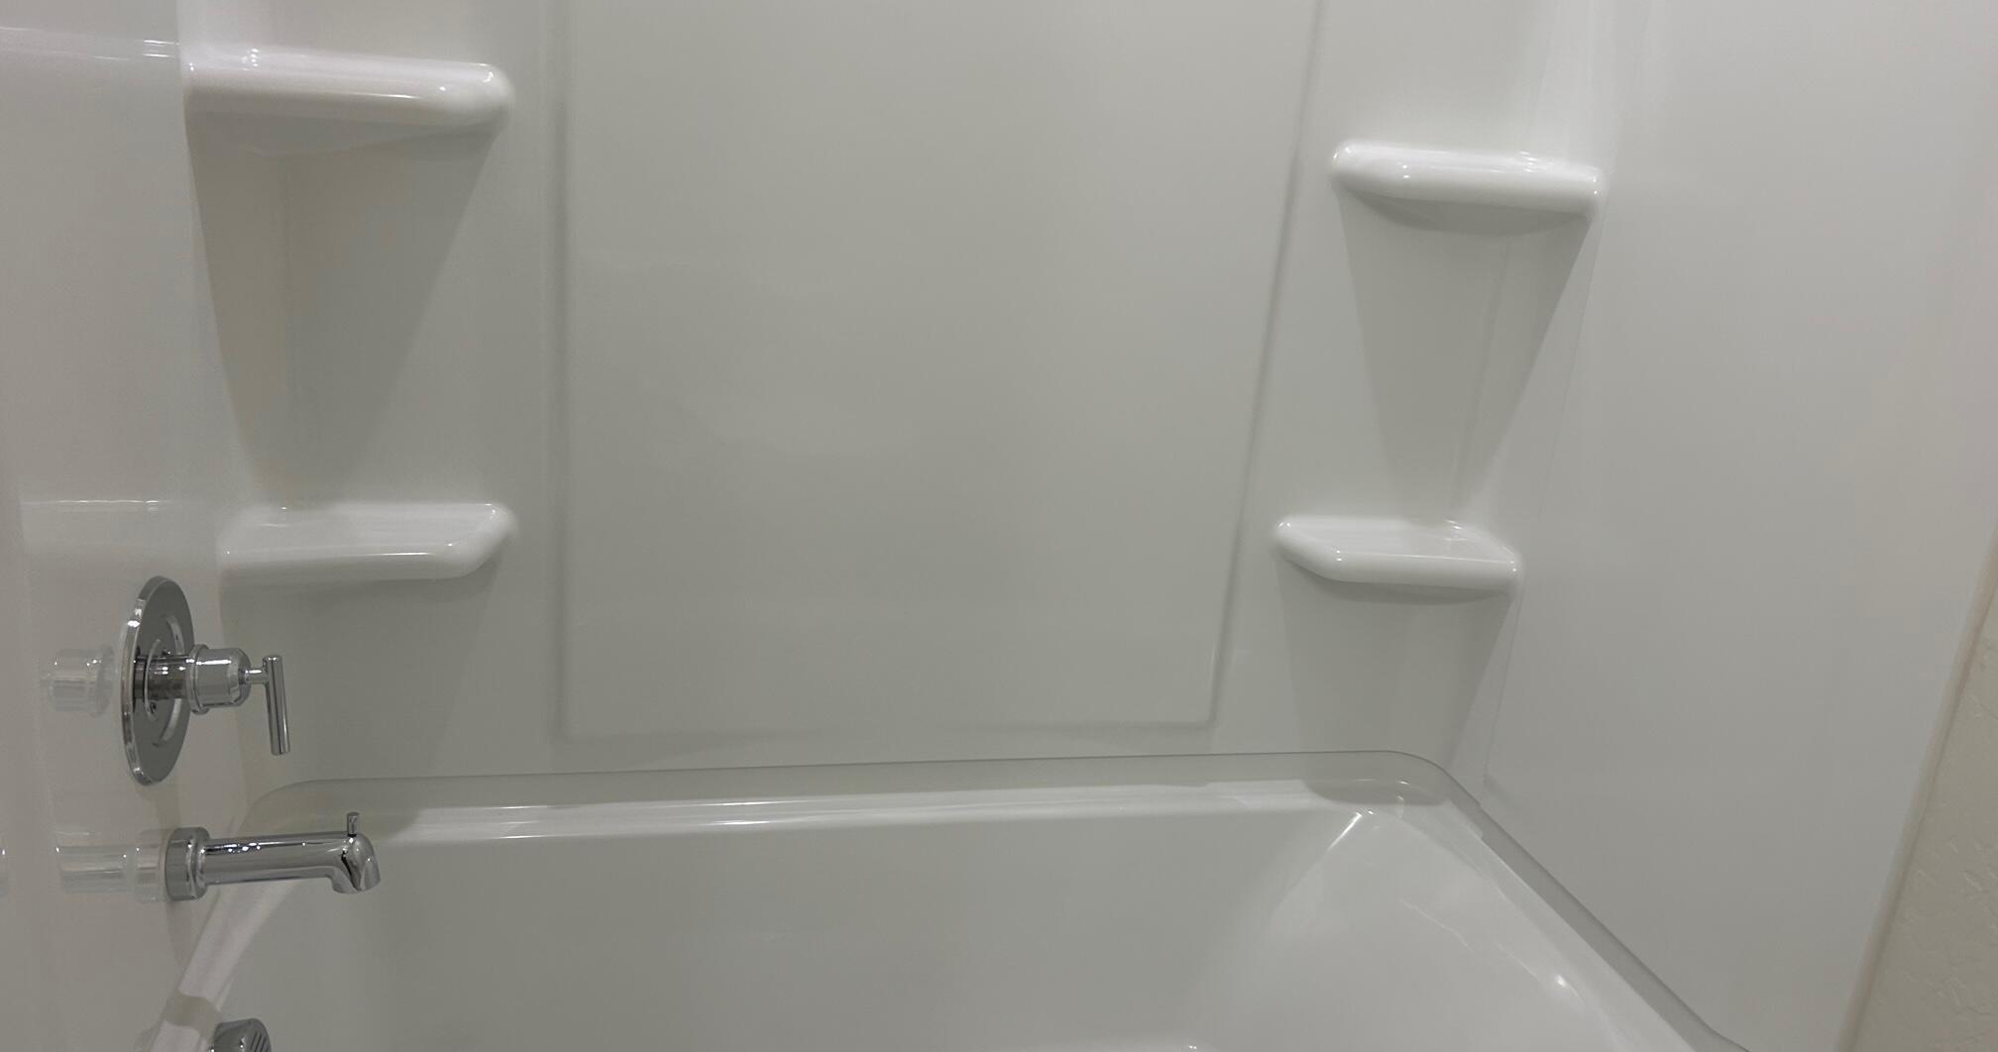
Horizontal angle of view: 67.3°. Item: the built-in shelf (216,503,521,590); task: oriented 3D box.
[{"bbox_3d":[-0.647,0.015,1.554,0.266,0.036,0.159,1,19,-14],"label":"built-in shelf"}]

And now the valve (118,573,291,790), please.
[{"bbox_3d":[-0.682,0.132,1.319,0.106,0.180,0.180,1,19,-14],"label":"valve"}]

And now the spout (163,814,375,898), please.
[{"bbox_3d":[-0.667,0.306,1.391,0.174,0.086,0.065,1,19,-14],"label":"spout"}]

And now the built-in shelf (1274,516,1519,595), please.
[{"bbox_3d":[0.496,0.030,1.851,0.266,0.037,0.159,1,19,-14],"label":"built-in shelf"}]

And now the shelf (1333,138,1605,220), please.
[{"bbox_3d":[0.538,-0.397,1.706,0.266,0.042,0.159,1,19,-14],"label":"shelf"}]

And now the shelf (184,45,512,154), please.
[{"bbox_3d":[-0.605,-0.409,1.410,0.266,0.042,0.159,1,19,-14],"label":"shelf"}]

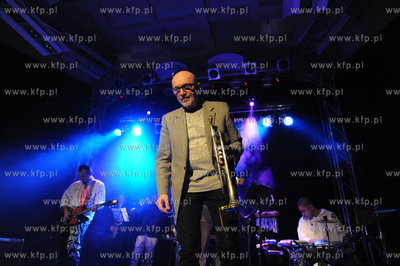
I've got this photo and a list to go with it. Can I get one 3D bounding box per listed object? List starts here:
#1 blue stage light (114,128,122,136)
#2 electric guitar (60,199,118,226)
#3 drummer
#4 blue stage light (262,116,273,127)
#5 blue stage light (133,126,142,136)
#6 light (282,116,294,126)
[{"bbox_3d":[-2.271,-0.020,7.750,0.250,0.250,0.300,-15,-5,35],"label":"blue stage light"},{"bbox_3d":[-1.353,0.972,3.414,0.970,0.330,0.070,-23,-35,18],"label":"electric guitar"},{"bbox_3d":[1.217,1.312,2.917,0.620,1.250,0.750,-19,-33,37],"label":"drummer"},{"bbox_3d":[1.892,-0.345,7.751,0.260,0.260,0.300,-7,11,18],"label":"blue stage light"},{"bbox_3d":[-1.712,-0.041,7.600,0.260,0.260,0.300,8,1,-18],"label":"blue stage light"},{"bbox_3d":[2.428,-0.341,7.723,0.260,0.260,0.300,4,12,-4],"label":"light"}]

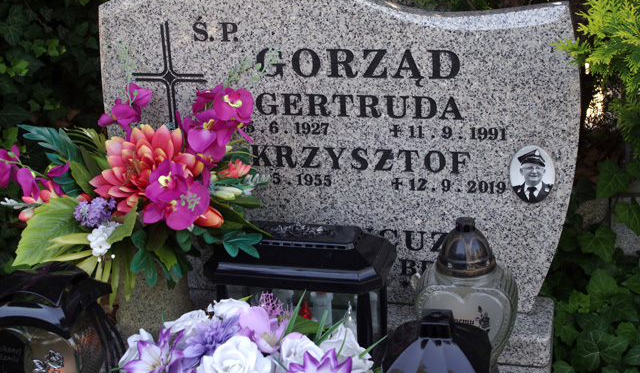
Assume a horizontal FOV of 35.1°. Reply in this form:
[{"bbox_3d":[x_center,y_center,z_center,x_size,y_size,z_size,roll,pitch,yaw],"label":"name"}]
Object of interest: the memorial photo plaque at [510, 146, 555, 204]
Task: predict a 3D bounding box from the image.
[{"bbox_3d":[0.417,-0.021,1.988,0.088,0.120,0.009,3,19,15],"label":"memorial photo plaque"}]

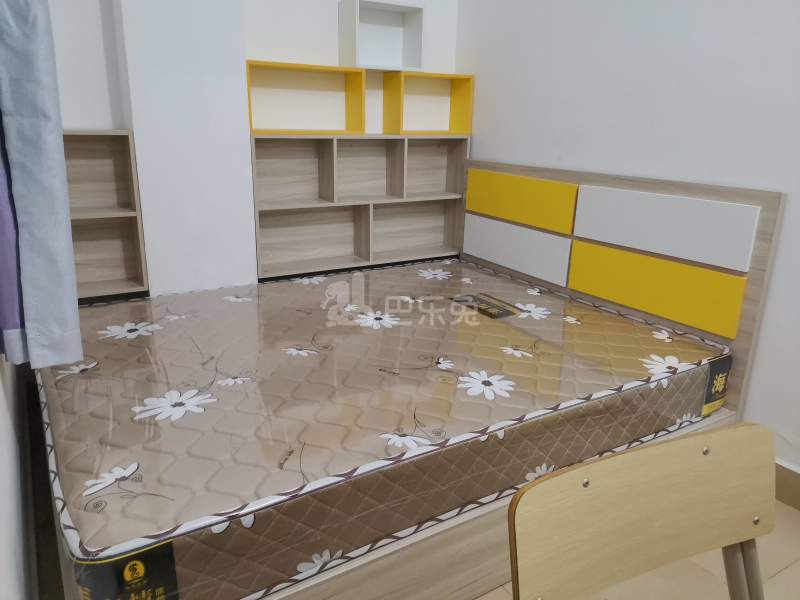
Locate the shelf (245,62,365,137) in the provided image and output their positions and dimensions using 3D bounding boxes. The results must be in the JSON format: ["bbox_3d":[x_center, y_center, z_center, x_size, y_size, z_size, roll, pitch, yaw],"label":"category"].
[{"bbox_3d":[-0.432,-0.891,2.680,0.547,0.288,0.160,-9,20,-31],"label":"shelf"}]

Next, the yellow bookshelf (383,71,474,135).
[{"bbox_3d":[0.148,-0.981,3.035,0.437,0.288,0.160,-9,20,-31],"label":"yellow bookshelf"}]

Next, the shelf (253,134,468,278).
[{"bbox_3d":[-0.174,-0.476,2.883,1.135,0.603,0.165,-9,20,-31],"label":"shelf"}]

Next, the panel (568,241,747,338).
[{"bbox_3d":[0.951,-0.064,2.316,0.020,0.214,0.746,-9,20,-31],"label":"panel"}]

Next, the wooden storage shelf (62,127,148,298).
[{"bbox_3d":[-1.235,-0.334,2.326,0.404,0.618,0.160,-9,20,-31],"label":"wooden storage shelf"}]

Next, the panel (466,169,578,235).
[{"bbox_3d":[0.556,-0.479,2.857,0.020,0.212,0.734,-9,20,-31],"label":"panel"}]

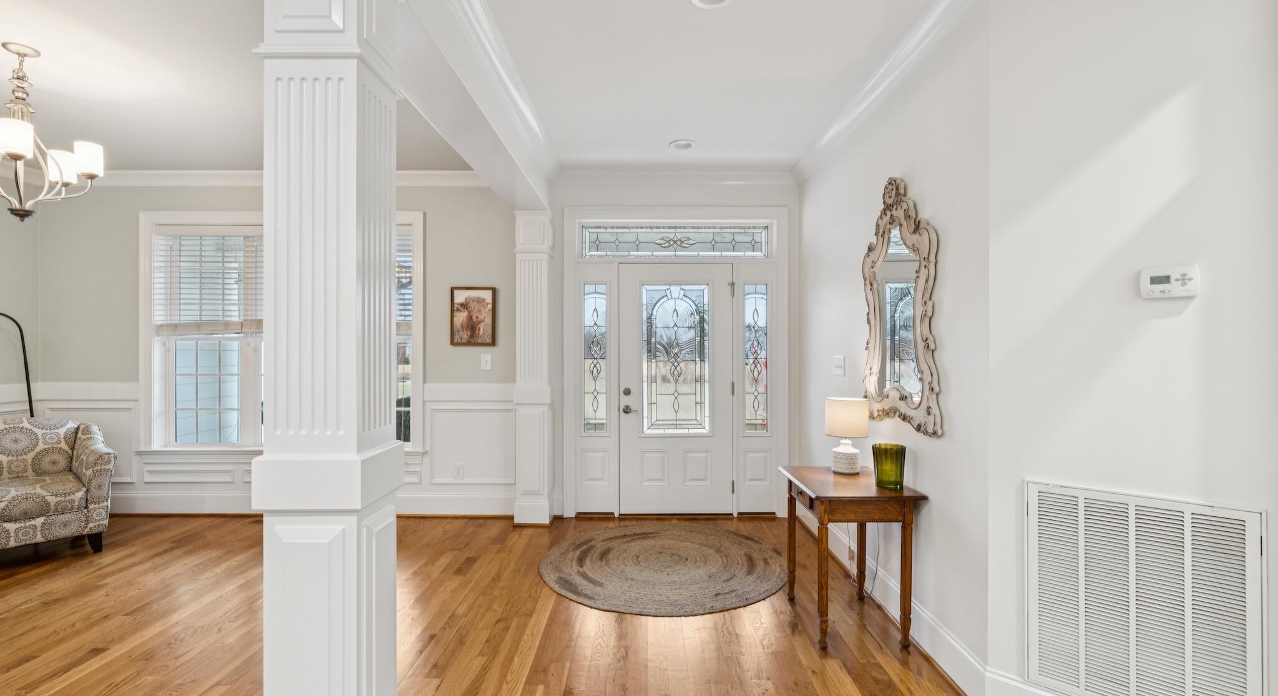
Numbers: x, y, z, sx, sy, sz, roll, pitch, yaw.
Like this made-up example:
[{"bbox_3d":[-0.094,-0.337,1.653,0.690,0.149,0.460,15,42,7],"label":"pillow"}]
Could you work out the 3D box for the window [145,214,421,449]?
[{"bbox_3d":[-2.870,-0.130,4.600,2.250,1.900,0.120,0,0,0],"label":"window"}]

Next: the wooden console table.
[{"bbox_3d":[1.021,1.009,2.828,0.490,0.700,0.685,0,0,0],"label":"wooden console table"}]

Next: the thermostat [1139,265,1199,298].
[{"bbox_3d":[1.600,-0.199,1.712,0.030,0.096,0.134,0,0,-45],"label":"thermostat"}]

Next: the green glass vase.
[{"bbox_3d":[1.195,0.564,2.710,0.160,0.188,0.160,0,0,0],"label":"green glass vase"}]

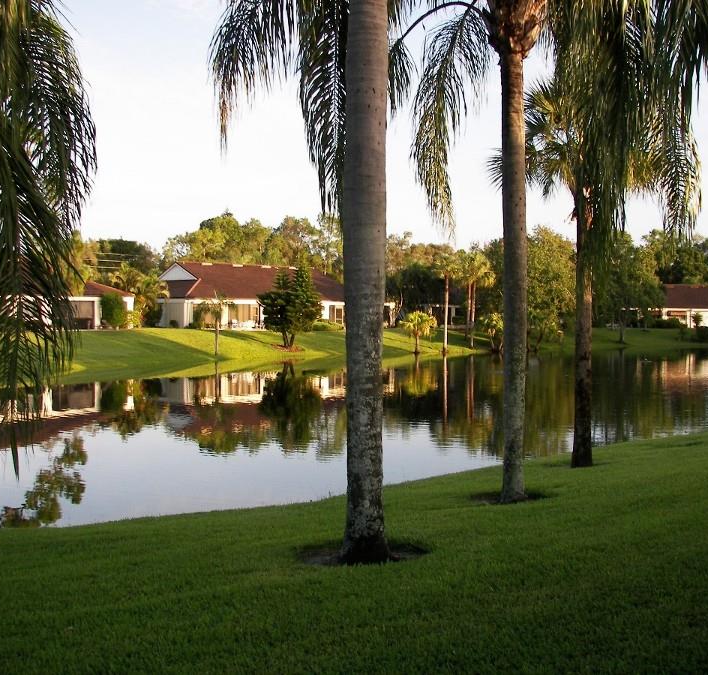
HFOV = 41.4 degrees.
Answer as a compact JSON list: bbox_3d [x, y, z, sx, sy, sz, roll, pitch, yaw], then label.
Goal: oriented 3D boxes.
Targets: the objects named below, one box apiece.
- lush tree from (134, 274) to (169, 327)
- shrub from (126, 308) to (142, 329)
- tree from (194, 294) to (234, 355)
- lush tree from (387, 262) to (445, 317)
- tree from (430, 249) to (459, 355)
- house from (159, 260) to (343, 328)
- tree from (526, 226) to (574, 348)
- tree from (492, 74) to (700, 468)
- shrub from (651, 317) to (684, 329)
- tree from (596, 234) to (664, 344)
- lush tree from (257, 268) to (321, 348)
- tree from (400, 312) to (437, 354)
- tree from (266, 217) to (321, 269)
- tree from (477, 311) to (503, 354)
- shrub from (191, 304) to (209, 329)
[{"bbox_3d":[-18.606,-3.308,86.000,3.120,4.960,3.120,0,1,0],"label":"lush tree"},{"bbox_3d":[-18.530,-1.580,79.000,1.350,1.730,1.350,0,1,0],"label":"shrub"},{"bbox_3d":[-9.840,-0.920,66.000,2.820,4.510,2.820,0,1,0],"label":"tree"},{"bbox_3d":[7.230,-5.290,110.000,6.820,7.050,6.480,0,1,0],"label":"lush tree"},{"bbox_3d":[7.960,-3.130,81.400,2.610,8.870,2.610,0,1,0],"label":"tree"},{"bbox_3d":[-10.550,-4.147,96.850,23.500,6.500,14.000,-1,1,-40],"label":"house"},{"bbox_3d":[17.710,-4.460,87.000,6.320,11.710,6.320,0,1,0],"label":"tree"},{"bbox_3d":[3.550,-1.060,14.300,2.990,6.100,2.990,0,1,0],"label":"tree"},{"bbox_3d":[39.188,-1.875,117.000,4.250,1.500,1.800,0,1,0],"label":"shrub"},{"bbox_3d":[29.541,-5.288,100.000,7.260,11.860,7.260,0,1,0],"label":"tree"},{"bbox_3d":[-5.020,-2.320,72.300,5.020,6.330,4.770,0,1,0],"label":"lush tree"},{"bbox_3d":[5.616,-0.479,81.500,3.130,3.740,3.130,0,1,0],"label":"tree"},{"bbox_3d":[-7.628,-8.397,120.000,7.180,14.230,7.180,0,1,0],"label":"tree"},{"bbox_3d":[12.623,-0.454,85.000,2.630,3.630,2.630,0,1,0],"label":"tree"},{"bbox_3d":[-13.865,-1.862,84.000,1.620,2.200,1.620,0,1,0],"label":"shrub"}]

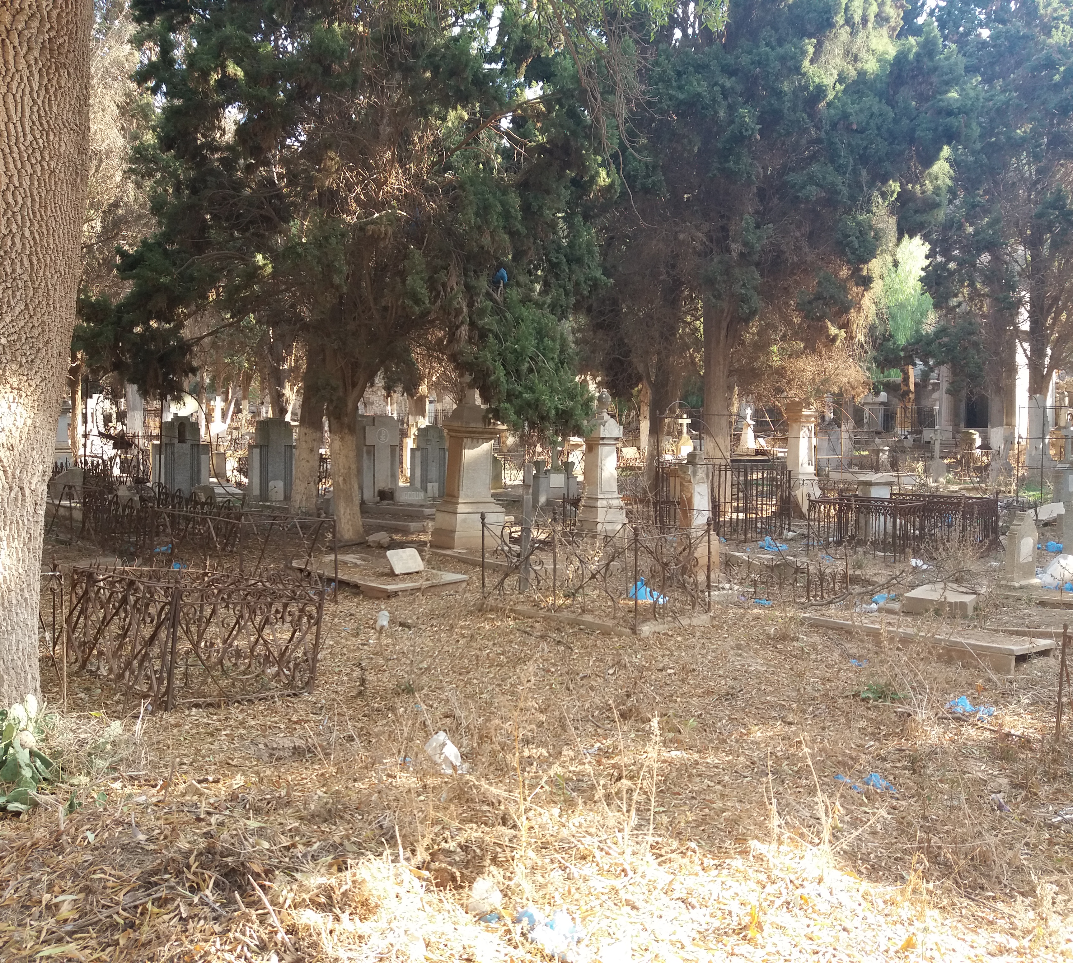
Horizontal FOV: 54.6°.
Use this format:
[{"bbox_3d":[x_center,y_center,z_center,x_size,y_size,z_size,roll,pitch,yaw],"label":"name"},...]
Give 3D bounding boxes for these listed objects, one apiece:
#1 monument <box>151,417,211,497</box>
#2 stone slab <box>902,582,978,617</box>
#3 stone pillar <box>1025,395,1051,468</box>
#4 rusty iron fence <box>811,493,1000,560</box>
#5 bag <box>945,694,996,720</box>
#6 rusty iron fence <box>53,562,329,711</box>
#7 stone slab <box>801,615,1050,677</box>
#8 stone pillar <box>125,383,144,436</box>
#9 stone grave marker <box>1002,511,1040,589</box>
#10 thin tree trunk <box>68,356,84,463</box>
[{"bbox_3d":[-8.444,-0.577,24.699,1.360,1.944,0.420,-1,2,-30],"label":"monument"},{"bbox_3d":[3.499,1.024,8.996,0.520,0.170,0.580,2,4,38],"label":"stone slab"},{"bbox_3d":[13.973,-1.383,28.964,0.550,2.012,0.550,-1,3,-35],"label":"stone pillar"},{"bbox_3d":[5.349,0.666,15.214,1.720,0.900,2.140,-1,3,-38],"label":"rusty iron fence"},{"bbox_3d":[2.423,1.252,5.798,0.240,0.090,0.200,1,3,15],"label":"bag"},{"bbox_3d":[-2.310,0.912,6.833,0.950,0.660,1.850,-3,4,-40],"label":"rusty iron fence"},{"bbox_3d":[3.053,1.266,8.300,0.600,0.200,1.900,-1,3,-37],"label":"stone slab"},{"bbox_3d":[-11.590,-1.852,29.951,0.460,1.850,0.420,0,3,0],"label":"stone pillar"},{"bbox_3d":[4.786,0.643,10.231,0.400,0.740,0.190,-2,4,-35],"label":"stone grave marker"},{"bbox_3d":[-14.146,-2.172,31.946,0.420,3.388,0.420,-1,2,-30],"label":"thin tree trunk"}]

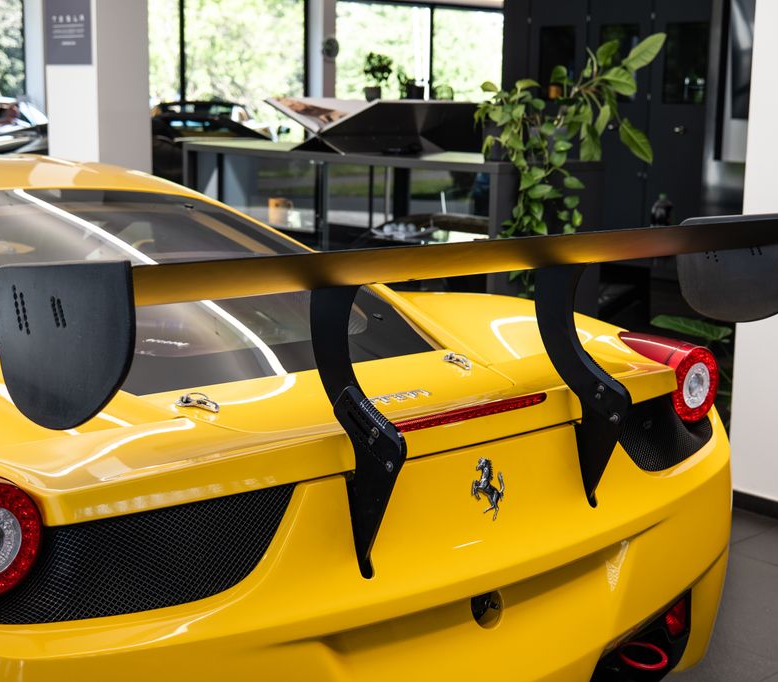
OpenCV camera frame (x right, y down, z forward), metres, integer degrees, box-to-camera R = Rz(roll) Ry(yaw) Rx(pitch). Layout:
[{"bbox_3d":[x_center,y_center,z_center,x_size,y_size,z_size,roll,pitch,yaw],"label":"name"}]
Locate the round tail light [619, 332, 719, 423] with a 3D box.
[{"bbox_3d":[0.537,0.069,2.562,0.153,0.159,0.209,-8,13,-43],"label":"round tail light"}]

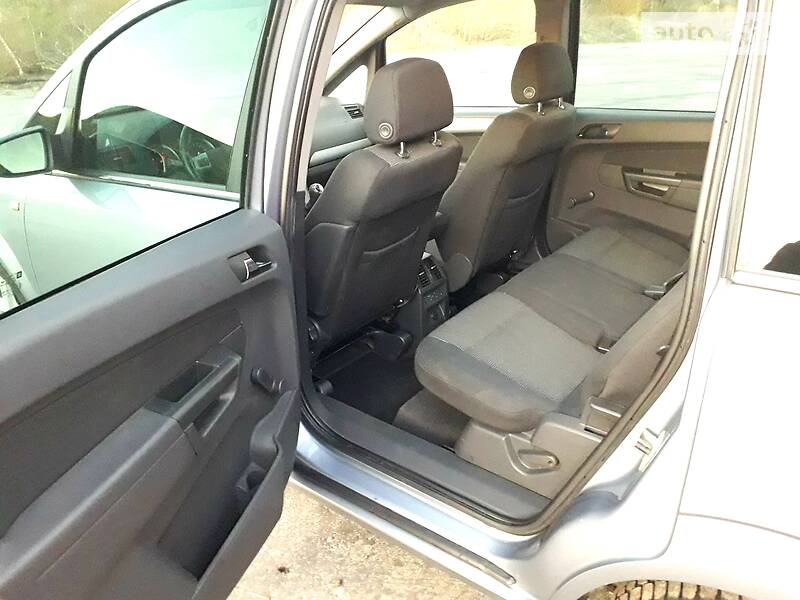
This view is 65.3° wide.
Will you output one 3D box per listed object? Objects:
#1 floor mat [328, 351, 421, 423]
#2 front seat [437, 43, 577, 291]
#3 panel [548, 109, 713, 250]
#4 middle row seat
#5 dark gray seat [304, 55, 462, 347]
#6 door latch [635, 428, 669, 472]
[{"bbox_3d":[-0.040,0.258,2.014,0.370,0.025,0.420,17,31,35],"label":"floor mat"},{"bbox_3d":[0.272,-0.504,2.400,0.740,0.900,0.520,17,31,35],"label":"front seat"},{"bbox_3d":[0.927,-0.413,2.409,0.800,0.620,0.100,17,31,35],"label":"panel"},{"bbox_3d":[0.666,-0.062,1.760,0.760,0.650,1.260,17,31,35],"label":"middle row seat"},{"bbox_3d":[-0.185,-0.258,1.902,0.740,0.900,0.520,17,31,35],"label":"dark gray seat"},{"bbox_3d":[0.420,0.252,1.046,0.036,0.072,0.036,17,27,3],"label":"door latch"}]

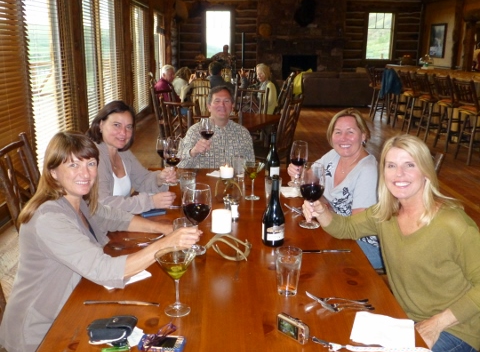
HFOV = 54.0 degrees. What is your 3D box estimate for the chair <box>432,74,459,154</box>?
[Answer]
[{"bbox_3d":[3.310,-0.942,7.220,0.520,1.140,0.470,0,15,-2],"label":"chair"}]

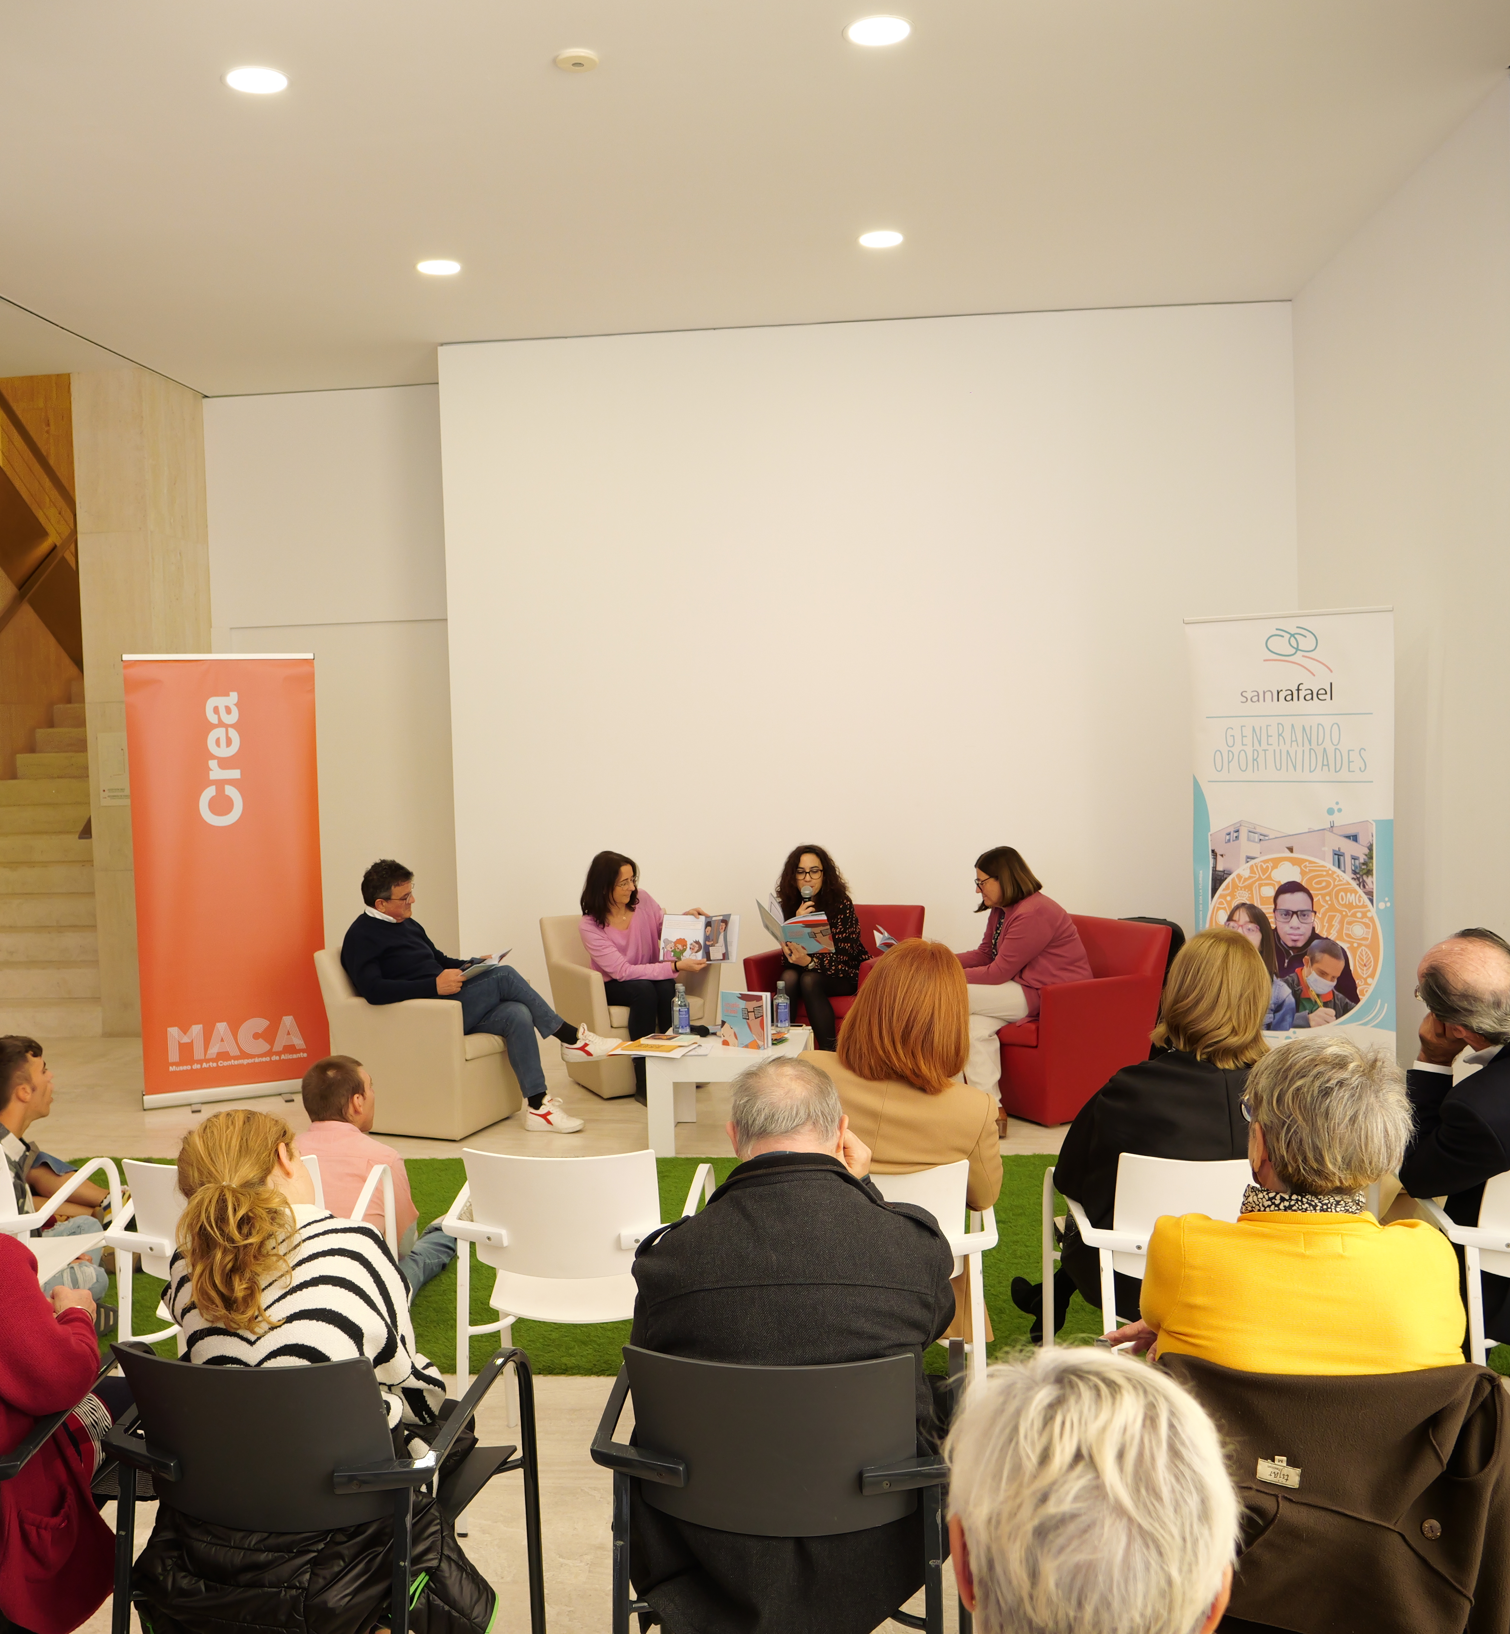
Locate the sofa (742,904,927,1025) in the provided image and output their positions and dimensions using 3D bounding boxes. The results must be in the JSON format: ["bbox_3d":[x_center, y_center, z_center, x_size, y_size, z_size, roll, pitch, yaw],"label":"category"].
[{"bbox_3d":[0.424,0.876,7.535,0.648,0.788,0.689,0,3,27],"label":"sofa"}]

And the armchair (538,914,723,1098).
[{"bbox_3d":[-0.608,0.905,7.507,0.648,0.788,0.689,-3,3,-30],"label":"armchair"}]

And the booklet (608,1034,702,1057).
[{"bbox_3d":[-0.397,0.917,5.992,0.310,0.020,0.260,-1,3,20],"label":"booklet"}]

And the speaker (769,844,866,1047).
[{"bbox_3d":[0.314,0.685,6.975,0.520,1.120,0.800,0,3,27],"label":"speaker"}]

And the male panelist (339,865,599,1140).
[{"bbox_3d":[-1.209,0.769,6.621,1.200,1.170,0.580,-1,3,17],"label":"male panelist"}]

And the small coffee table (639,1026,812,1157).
[{"bbox_3d":[-0.108,1.117,6.231,0.600,0.410,0.580,-1,3,5],"label":"small coffee table"}]

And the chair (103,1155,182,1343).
[{"bbox_3d":[-1.040,1.075,3.296,0.530,0.800,0.540,-2,3,4],"label":"chair"}]

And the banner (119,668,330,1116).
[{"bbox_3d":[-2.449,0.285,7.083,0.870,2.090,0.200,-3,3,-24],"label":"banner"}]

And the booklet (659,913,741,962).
[{"bbox_3d":[-0.249,0.548,6.800,0.370,0.220,0.100,-1,-7,5],"label":"booklet"}]

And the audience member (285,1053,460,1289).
[{"bbox_3d":[-1.115,1.050,4.613,0.500,0.770,0.780,-1,3,10],"label":"audience member"}]

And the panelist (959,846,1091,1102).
[{"bbox_3d":[1.096,0.711,6.564,0.860,1.170,0.560,-3,3,-22],"label":"panelist"}]

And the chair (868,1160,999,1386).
[{"bbox_3d":[0.241,1.044,3.151,0.530,0.800,0.540,-1,3,5],"label":"chair"}]

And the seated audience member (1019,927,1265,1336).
[{"bbox_3d":[0.920,0.808,3.343,0.640,1.210,0.900,-2,3,-3],"label":"seated audience member"}]

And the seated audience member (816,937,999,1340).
[{"bbox_3d":[0.321,0.863,3.483,0.520,1.200,0.750,-1,3,1],"label":"seated audience member"}]

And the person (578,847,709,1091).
[{"bbox_3d":[-0.538,0.722,7.050,0.580,1.130,0.750,-2,3,-16],"label":"person"}]

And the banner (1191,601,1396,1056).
[{"bbox_3d":[2.310,0.163,6.517,0.860,2.090,0.140,0,3,28],"label":"banner"}]

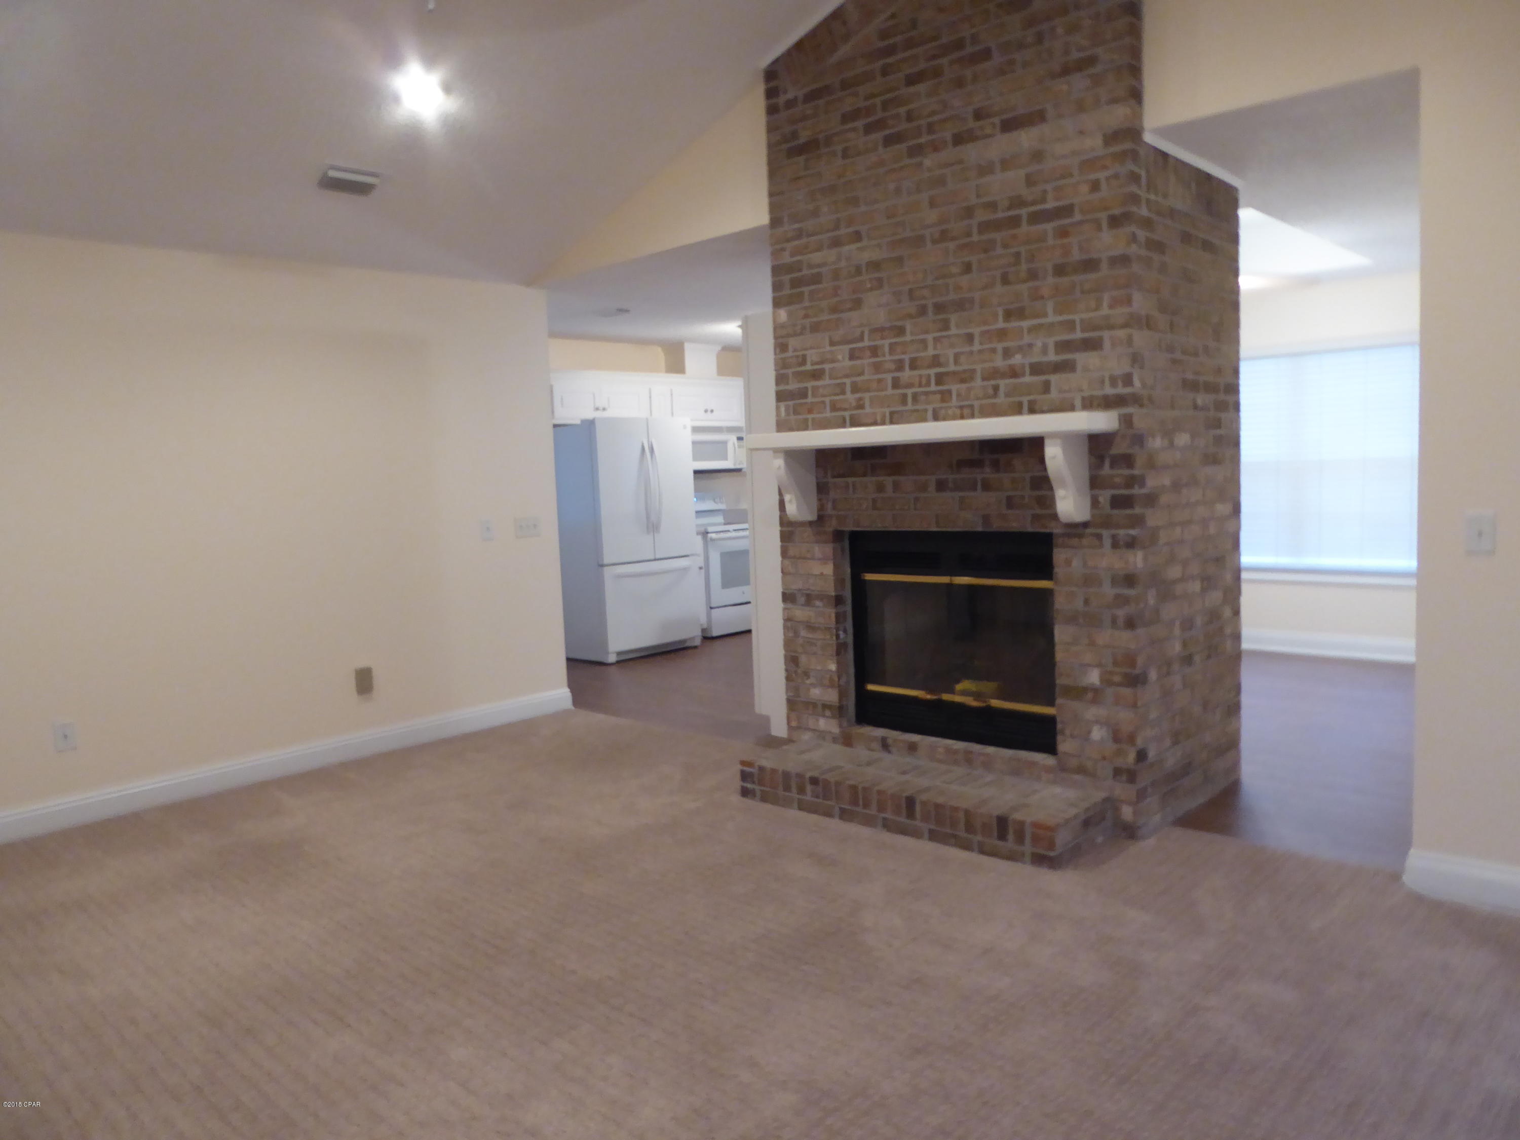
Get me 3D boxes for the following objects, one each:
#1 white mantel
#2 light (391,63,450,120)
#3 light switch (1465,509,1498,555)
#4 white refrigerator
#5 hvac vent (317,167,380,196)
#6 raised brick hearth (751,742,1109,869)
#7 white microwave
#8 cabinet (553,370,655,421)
[{"bbox_3d":[0.597,-0.366,4.060,1.510,0.377,0.250,3,7,42],"label":"white mantel"},{"bbox_3d":[-1.315,-1.854,4.087,0.190,0.040,0.190,-26,-12,41],"label":"light"},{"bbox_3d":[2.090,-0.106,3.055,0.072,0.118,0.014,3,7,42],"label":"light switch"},{"bbox_3d":[-1.089,-0.258,8.174,0.820,1.777,0.925,3,7,42],"label":"white refrigerator"},{"bbox_3d":[-1.741,-1.641,4.467,0.160,0.025,0.250,-26,-12,41],"label":"hvac vent"},{"bbox_3d":[0.594,0.867,4.085,1.417,0.160,0.430,3,7,42],"label":"raised brick hearth"},{"bbox_3d":[-0.529,-1.048,9.083,0.410,0.380,0.765,3,7,42],"label":"white microwave"},{"bbox_3d":[-1.319,-1.331,8.235,0.345,0.380,0.970,3,7,42],"label":"cabinet"}]

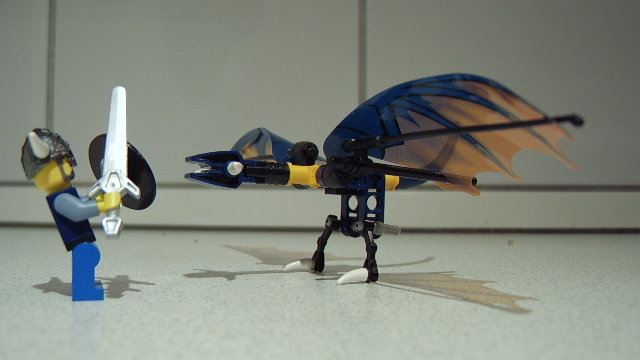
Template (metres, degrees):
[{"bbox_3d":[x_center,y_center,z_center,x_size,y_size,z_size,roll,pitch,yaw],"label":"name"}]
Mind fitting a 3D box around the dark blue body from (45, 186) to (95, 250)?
[{"bbox_3d":[-0.066,0.010,0.152,0.008,0.015,0.016,-22,8,-21],"label":"dark blue body"}]

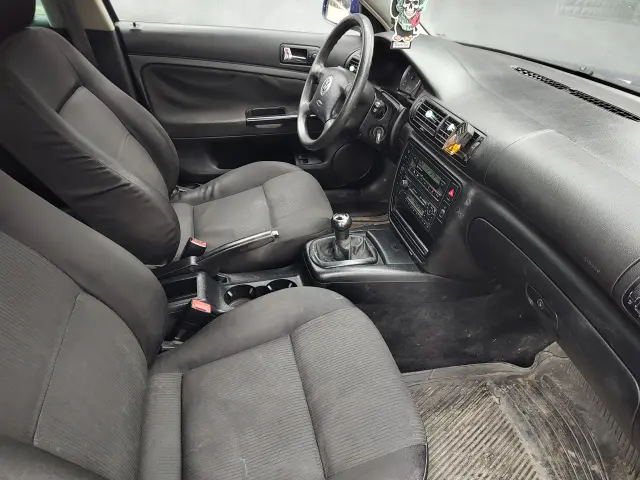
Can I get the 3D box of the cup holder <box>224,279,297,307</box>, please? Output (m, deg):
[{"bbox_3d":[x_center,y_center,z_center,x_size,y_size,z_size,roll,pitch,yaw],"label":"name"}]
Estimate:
[{"bbox_3d":[-0.135,0.146,1.018,0.185,0.060,0.085,-5,35,-14],"label":"cup holder"}]

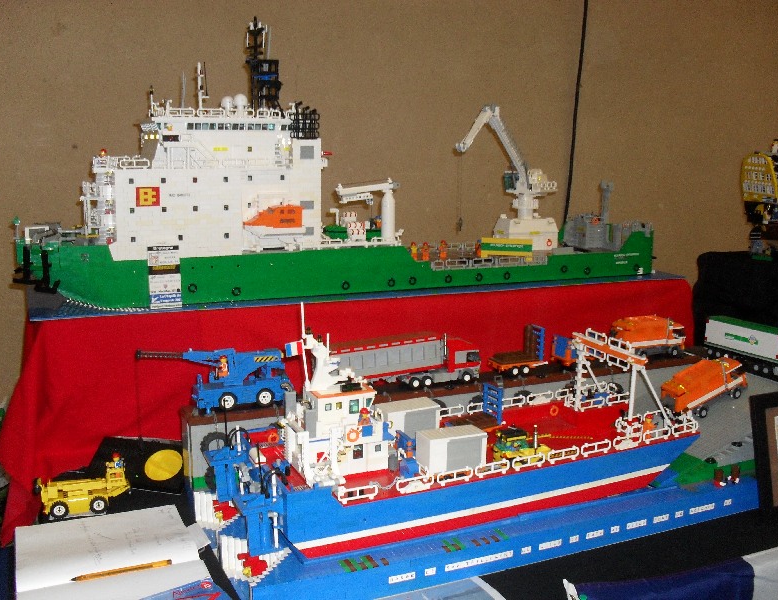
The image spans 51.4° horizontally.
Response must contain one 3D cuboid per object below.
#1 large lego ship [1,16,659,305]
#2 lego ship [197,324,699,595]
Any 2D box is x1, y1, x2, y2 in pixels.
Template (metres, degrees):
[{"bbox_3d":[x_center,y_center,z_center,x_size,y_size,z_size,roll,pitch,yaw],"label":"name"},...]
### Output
[{"bbox_3d":[-0.048,-0.346,1.953,1.600,0.606,0.290,-4,12,-24],"label":"large lego ship"},{"bbox_3d":[0.127,0.164,1.311,0.815,0.335,0.263,-4,12,-24],"label":"lego ship"}]

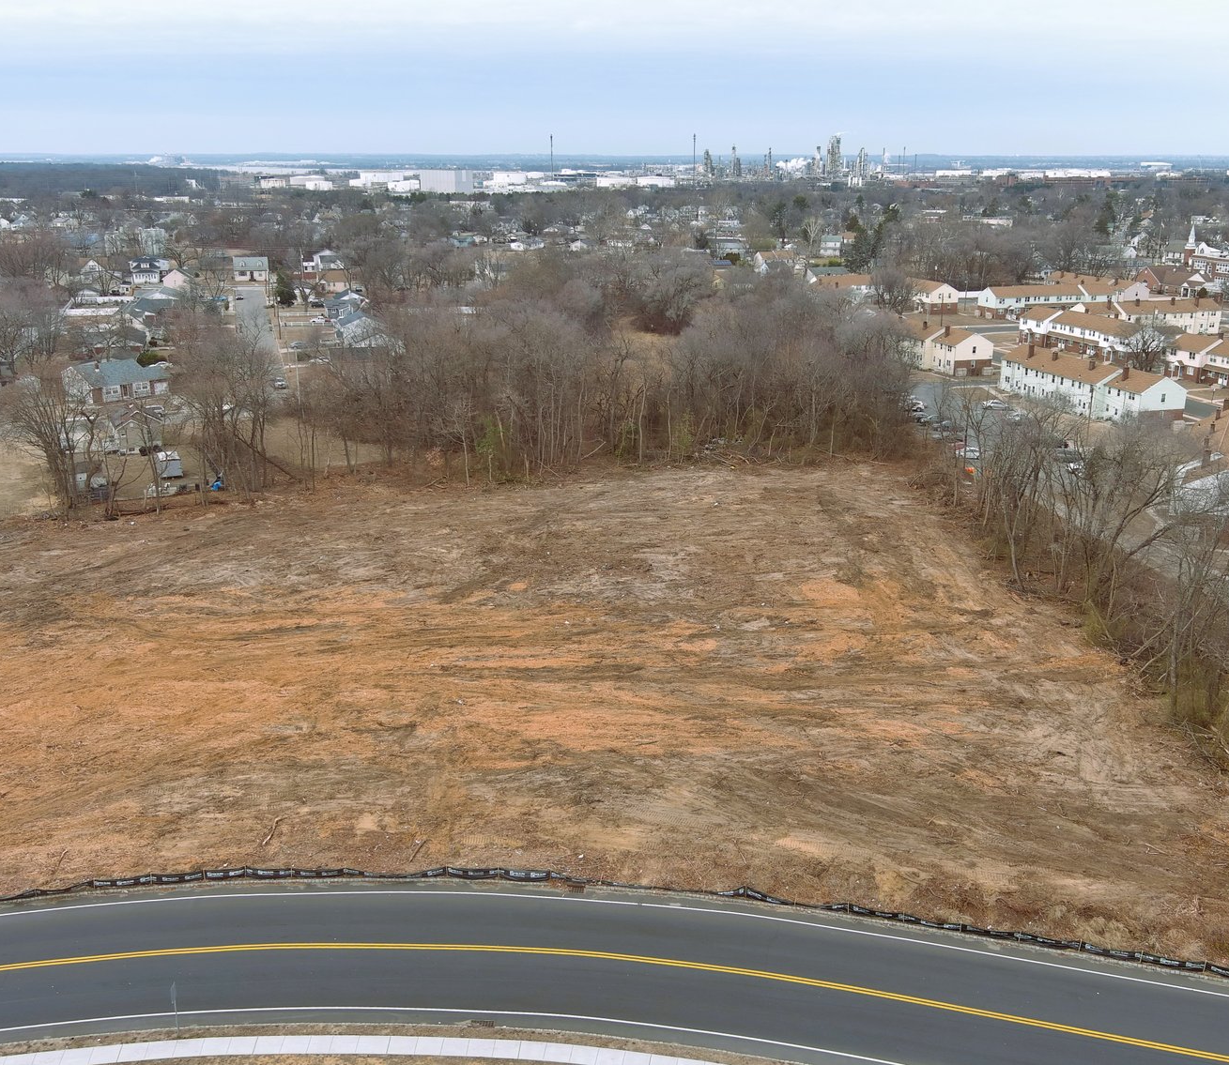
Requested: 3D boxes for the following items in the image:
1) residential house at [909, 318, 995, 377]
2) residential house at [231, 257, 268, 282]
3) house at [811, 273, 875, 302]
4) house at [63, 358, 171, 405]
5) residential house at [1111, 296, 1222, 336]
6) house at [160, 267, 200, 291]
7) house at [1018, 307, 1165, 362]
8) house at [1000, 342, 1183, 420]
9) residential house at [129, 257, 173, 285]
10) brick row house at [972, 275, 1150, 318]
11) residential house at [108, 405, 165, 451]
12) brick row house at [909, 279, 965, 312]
[{"bbox_3d":[60.650,-35.720,244.410,10.100,7.840,25.060,-6,17,-18],"label":"residential house"},{"bbox_3d":[-114.020,-82.850,404.360,10.200,7.200,8.800,-3,17,-11],"label":"residential house"},{"bbox_3d":[67.570,-70.800,376.680,24.000,8.300,9.500,-5,17,-17],"label":"house"},{"bbox_3d":[-82.670,-25.450,213.900,13.840,5.500,11.000,-16,23,-43],"label":"house"},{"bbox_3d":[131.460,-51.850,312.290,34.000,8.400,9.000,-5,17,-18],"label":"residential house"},{"bbox_3d":[-144.870,-85.210,429.140,9.500,5.600,12.000,-4,17,-13],"label":"house"},{"bbox_3d":[104.570,-43.890,284.940,9.500,8.400,39.500,-5,17,-17],"label":"house"},{"bbox_3d":[75.710,-24.200,205.590,10.000,7.840,35.740,-4,17,-14],"label":"house"},{"bbox_3d":[-143.990,-81.450,398.230,10.800,8.000,10.800,-5,17,-15],"label":"residential house"},{"bbox_3d":[123.430,-63.440,351.810,48.500,8.400,9.600,-5,17,-17],"label":"brick row house"},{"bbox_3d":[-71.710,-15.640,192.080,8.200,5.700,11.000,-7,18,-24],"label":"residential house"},{"bbox_3d":[88.400,-66.900,363.350,8.900,8.400,20.500,-5,17,-17],"label":"brick row house"}]

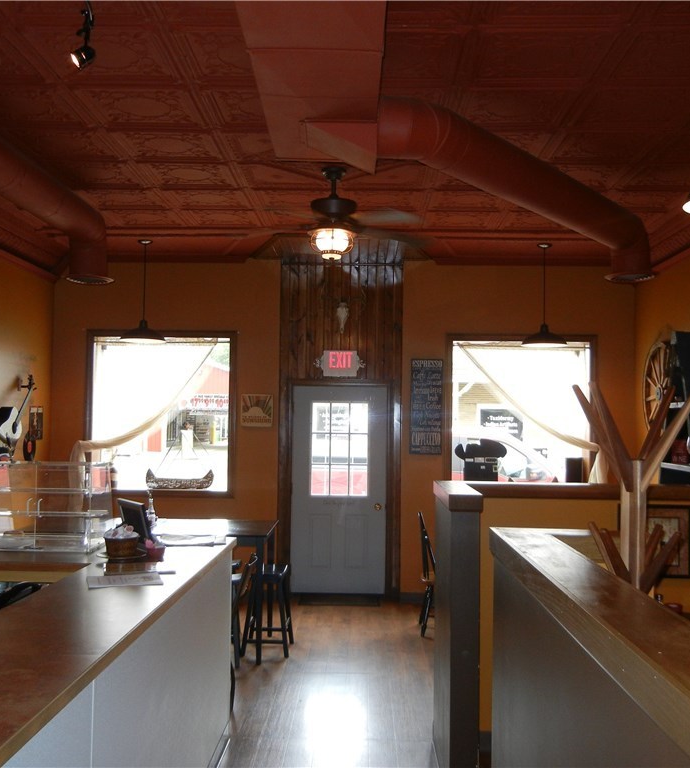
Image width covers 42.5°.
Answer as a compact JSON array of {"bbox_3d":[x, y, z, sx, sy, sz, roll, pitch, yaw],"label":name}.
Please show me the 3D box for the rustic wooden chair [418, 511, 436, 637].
[{"bbox_3d":[0.895,1.590,7.539,0.530,1.000,0.460,1,-2,1],"label":"rustic wooden chair"}]

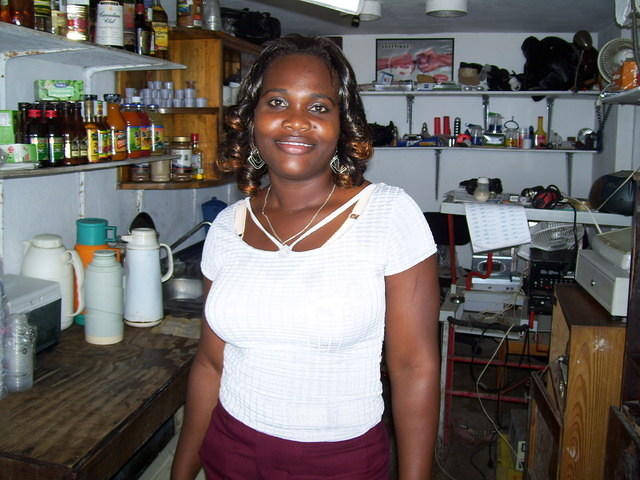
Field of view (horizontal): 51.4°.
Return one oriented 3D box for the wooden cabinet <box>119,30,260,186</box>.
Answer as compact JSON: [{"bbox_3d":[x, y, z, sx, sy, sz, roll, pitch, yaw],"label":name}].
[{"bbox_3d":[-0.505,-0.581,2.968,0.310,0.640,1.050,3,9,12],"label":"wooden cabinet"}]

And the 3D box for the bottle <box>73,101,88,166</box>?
[{"bbox_3d":[-0.717,-0.323,1.992,0.050,0.188,0.050,-7,13,-41],"label":"bottle"}]

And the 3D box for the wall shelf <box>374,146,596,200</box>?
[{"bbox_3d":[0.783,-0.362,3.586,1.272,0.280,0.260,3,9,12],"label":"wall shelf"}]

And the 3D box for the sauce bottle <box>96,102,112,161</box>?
[{"bbox_3d":[-0.590,-0.298,1.822,0.042,0.162,0.042,3,9,12],"label":"sauce bottle"}]

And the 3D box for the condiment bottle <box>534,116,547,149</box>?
[{"bbox_3d":[1.149,-0.560,3.470,0.063,0.167,0.063,3,9,12],"label":"condiment bottle"}]

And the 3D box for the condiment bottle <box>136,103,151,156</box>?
[{"bbox_3d":[-0.647,-0.402,2.433,0.056,0.190,0.056,-7,13,-41],"label":"condiment bottle"}]

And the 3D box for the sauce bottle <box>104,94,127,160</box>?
[{"bbox_3d":[-0.578,-0.318,1.880,0.061,0.186,0.061,3,9,12],"label":"sauce bottle"}]

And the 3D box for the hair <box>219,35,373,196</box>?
[{"bbox_3d":[-0.041,-0.211,1.120,0.245,0.250,0.230,6,9,7],"label":"hair"}]

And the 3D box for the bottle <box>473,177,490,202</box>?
[{"bbox_3d":[0.747,-0.234,3.080,0.079,0.120,0.079,3,9,12],"label":"bottle"}]

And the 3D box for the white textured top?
[{"bbox_3d":[-0.006,0.111,1.160,0.400,0.430,0.265,3,10,13],"label":"white textured top"}]

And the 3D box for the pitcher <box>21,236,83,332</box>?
[{"bbox_3d":[-0.829,0.121,2.063,0.200,0.280,0.160,0,10,-5],"label":"pitcher"}]

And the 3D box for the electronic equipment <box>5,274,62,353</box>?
[{"bbox_3d":[-0.870,0.220,1.790,0.240,0.175,0.225,3,10,10],"label":"electronic equipment"}]

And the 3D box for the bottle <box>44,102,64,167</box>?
[{"bbox_3d":[-0.637,-0.251,1.596,0.048,0.152,0.048,3,9,12],"label":"bottle"}]

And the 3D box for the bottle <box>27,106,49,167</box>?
[{"bbox_3d":[-0.755,-0.281,1.783,0.050,0.162,0.050,-7,13,-41],"label":"bottle"}]

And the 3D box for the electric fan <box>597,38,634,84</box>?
[{"bbox_3d":[1.713,-1.013,3.800,0.260,0.280,0.160,3,10,9],"label":"electric fan"}]

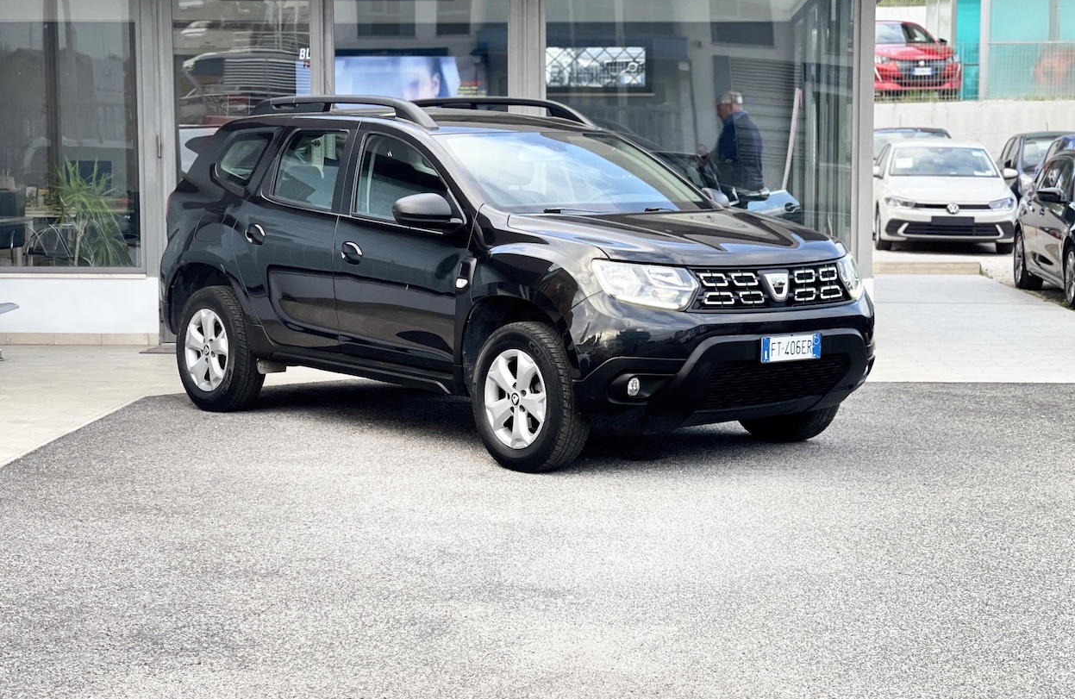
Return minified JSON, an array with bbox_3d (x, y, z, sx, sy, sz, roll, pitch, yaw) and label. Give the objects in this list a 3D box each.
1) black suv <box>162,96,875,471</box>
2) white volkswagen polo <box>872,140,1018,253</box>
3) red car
[{"bbox_3d":[-0.250,-0.452,10.130,1.870,1.690,4.340,-5,7,-39],"label":"black suv"},{"bbox_3d":[5.350,-2.080,26.600,1.800,1.450,4.070,1,6,5],"label":"white volkswagen polo"},{"bbox_3d":[6.180,-5.150,35.500,1.800,1.440,4.050,-1,6,-10],"label":"red car"}]

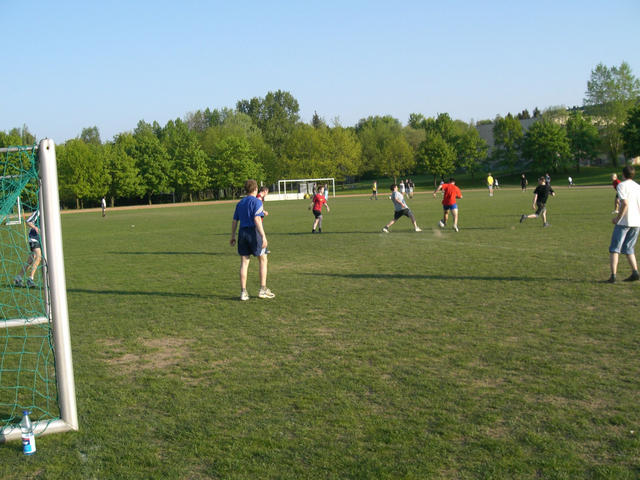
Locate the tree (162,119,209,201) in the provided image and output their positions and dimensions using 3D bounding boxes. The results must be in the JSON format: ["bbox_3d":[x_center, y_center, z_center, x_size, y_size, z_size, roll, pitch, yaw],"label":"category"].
[{"bbox_3d":[-22.206,-13.167,116.000,7.590,13.790,7.590,-4,5,-10],"label":"tree"}]

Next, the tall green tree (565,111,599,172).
[{"bbox_3d":[34.110,-12.832,92.000,4.800,8.249,4.800,-3,4,0],"label":"tall green tree"}]

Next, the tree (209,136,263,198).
[{"bbox_3d":[-13.951,-11.846,116.000,8.920,10.480,8.920,-4,4,-6],"label":"tree"}]

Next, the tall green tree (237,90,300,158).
[{"bbox_3d":[-9.529,-18.410,130.000,12.000,18.503,12.000,-3,4,0],"label":"tall green tree"}]

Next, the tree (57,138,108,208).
[{"bbox_3d":[-36.507,-10.068,108.000,8.000,10.453,8.000,-3,4,0],"label":"tree"}]

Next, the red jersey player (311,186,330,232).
[{"bbox_3d":[0.011,-1.096,25.000,0.460,1.670,0.600,1,6,44],"label":"red jersey player"}]

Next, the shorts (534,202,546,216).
[{"bbox_3d":[7.102,-0.965,22.600,0.330,0.430,0.310,-6,5,-30],"label":"shorts"}]

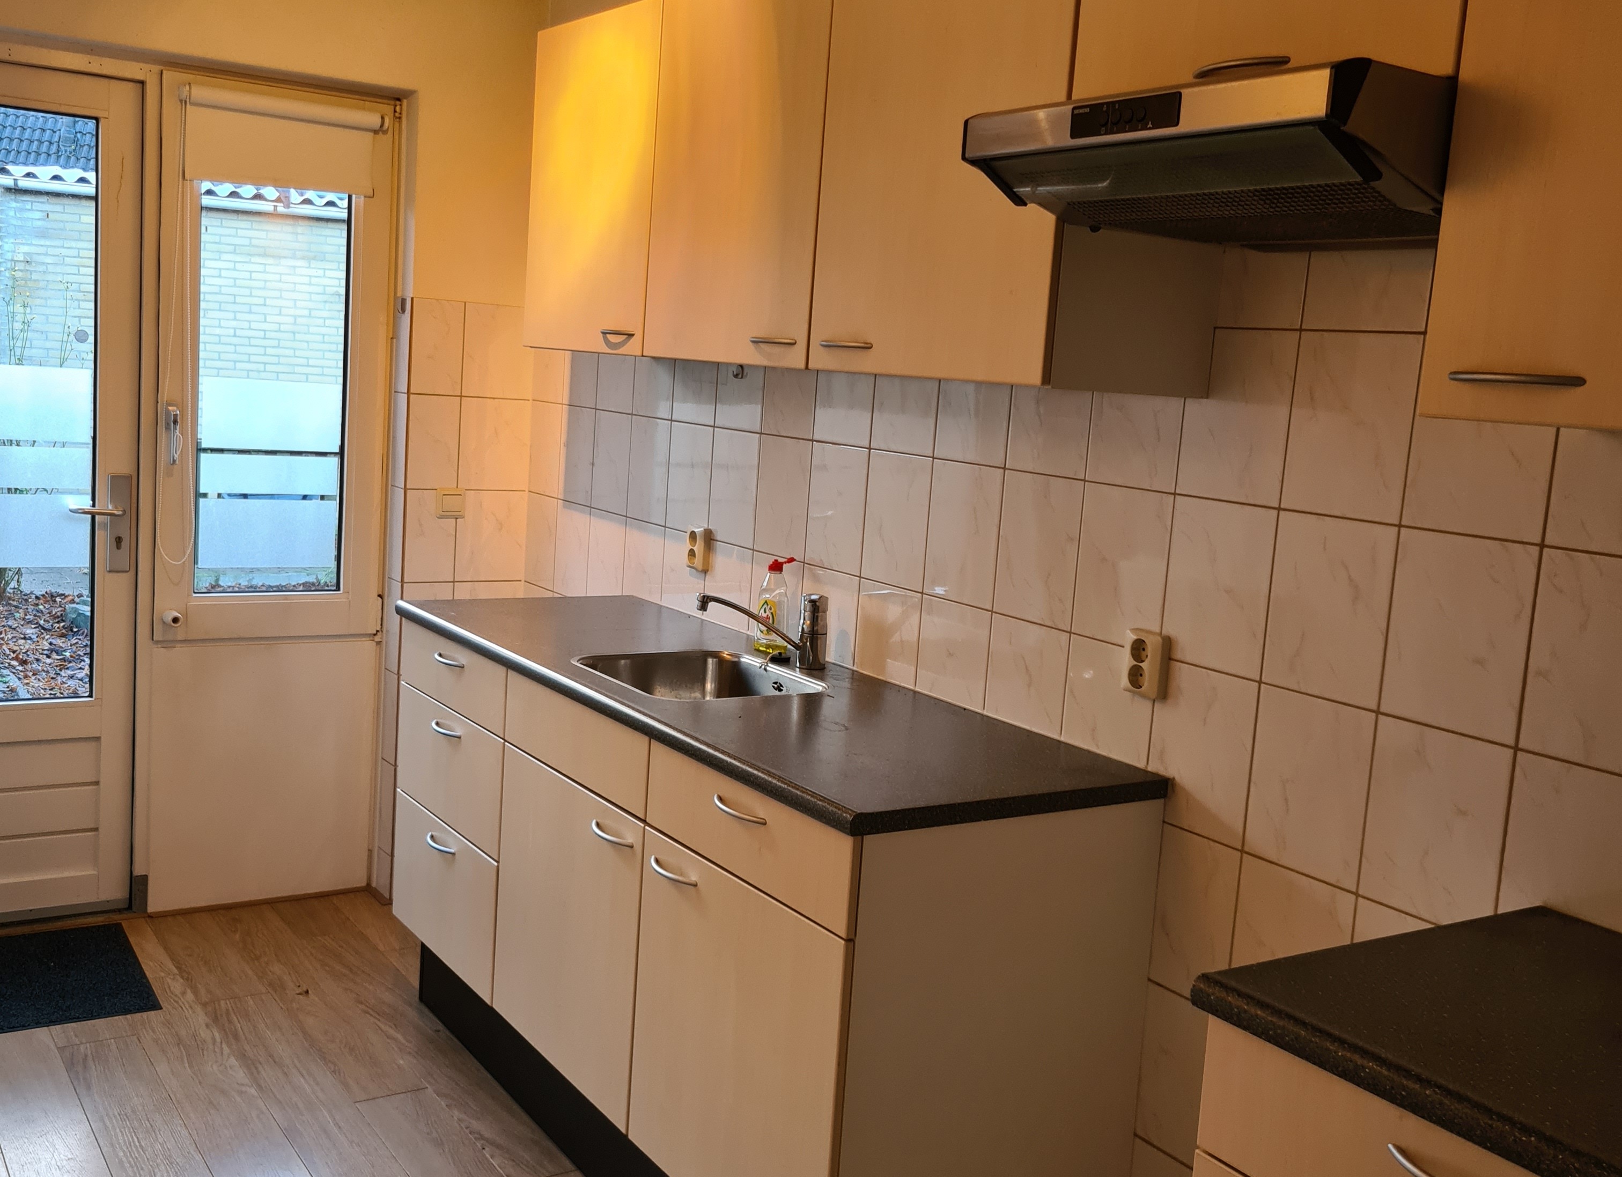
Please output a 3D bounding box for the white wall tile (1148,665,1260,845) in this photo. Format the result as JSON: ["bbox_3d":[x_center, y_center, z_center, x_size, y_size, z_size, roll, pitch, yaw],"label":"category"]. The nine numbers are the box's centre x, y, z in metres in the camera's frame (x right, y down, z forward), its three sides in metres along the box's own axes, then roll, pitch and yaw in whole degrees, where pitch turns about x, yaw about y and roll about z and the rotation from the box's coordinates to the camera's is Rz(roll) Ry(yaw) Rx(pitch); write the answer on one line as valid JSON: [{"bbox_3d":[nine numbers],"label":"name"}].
[{"bbox_3d":[0.585,0.243,2.421,0.010,0.247,0.200,-1,10,-33],"label":"white wall tile"}]

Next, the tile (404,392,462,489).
[{"bbox_3d":[-1.014,-0.390,4.371,0.142,0.250,0.010,-1,10,-33],"label":"tile"}]

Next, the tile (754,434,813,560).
[{"bbox_3d":[-0.054,-0.189,3.361,0.009,0.247,0.198,-1,10,-33],"label":"tile"}]

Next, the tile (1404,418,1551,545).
[{"bbox_3d":[0.849,-0.191,2.049,0.010,0.250,0.201,-1,10,-33],"label":"tile"}]

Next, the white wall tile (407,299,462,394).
[{"bbox_3d":[-0.981,-0.631,4.262,0.143,0.246,0.009,-1,10,-33],"label":"white wall tile"}]

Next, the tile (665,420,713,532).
[{"bbox_3d":[-0.271,-0.250,3.691,0.009,0.247,0.198,-1,10,-33],"label":"tile"}]

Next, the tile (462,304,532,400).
[{"bbox_3d":[-0.851,-0.643,4.431,0.202,0.250,0.010,-1,10,-33],"label":"tile"}]

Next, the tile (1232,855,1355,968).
[{"bbox_3d":[0.671,0.516,2.274,0.009,0.247,0.198,-1,10,-33],"label":"tile"}]

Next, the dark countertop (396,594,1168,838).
[{"bbox_3d":[-0.194,0.174,3.064,0.588,0.032,1.808,-1,10,-33],"label":"dark countertop"}]

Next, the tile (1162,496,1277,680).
[{"bbox_3d":[0.597,-0.004,2.370,0.009,0.247,0.198,-1,10,-33],"label":"tile"}]

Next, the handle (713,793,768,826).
[{"bbox_3d":[-0.117,0.334,2.452,0.028,0.012,0.146,-1,9,-33],"label":"handle"}]

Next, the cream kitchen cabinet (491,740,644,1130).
[{"bbox_3d":[-0.223,0.615,3.147,0.568,0.550,0.598,-1,10,-33],"label":"cream kitchen cabinet"}]

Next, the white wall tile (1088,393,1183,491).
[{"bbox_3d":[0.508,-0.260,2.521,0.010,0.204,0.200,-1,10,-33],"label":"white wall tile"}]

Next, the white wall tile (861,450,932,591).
[{"bbox_3d":[0.166,-0.129,3.091,0.010,0.250,0.201,-1,10,-33],"label":"white wall tile"}]

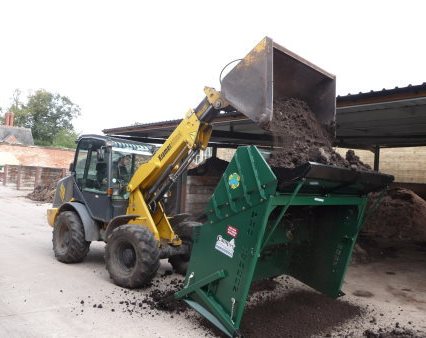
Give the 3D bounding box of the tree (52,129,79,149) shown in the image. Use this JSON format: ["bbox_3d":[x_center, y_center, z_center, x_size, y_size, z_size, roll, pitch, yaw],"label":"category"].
[{"bbox_3d":[-25.000,-2.400,62.000,5.000,8.800,5.000,3,-1,-22],"label":"tree"}]

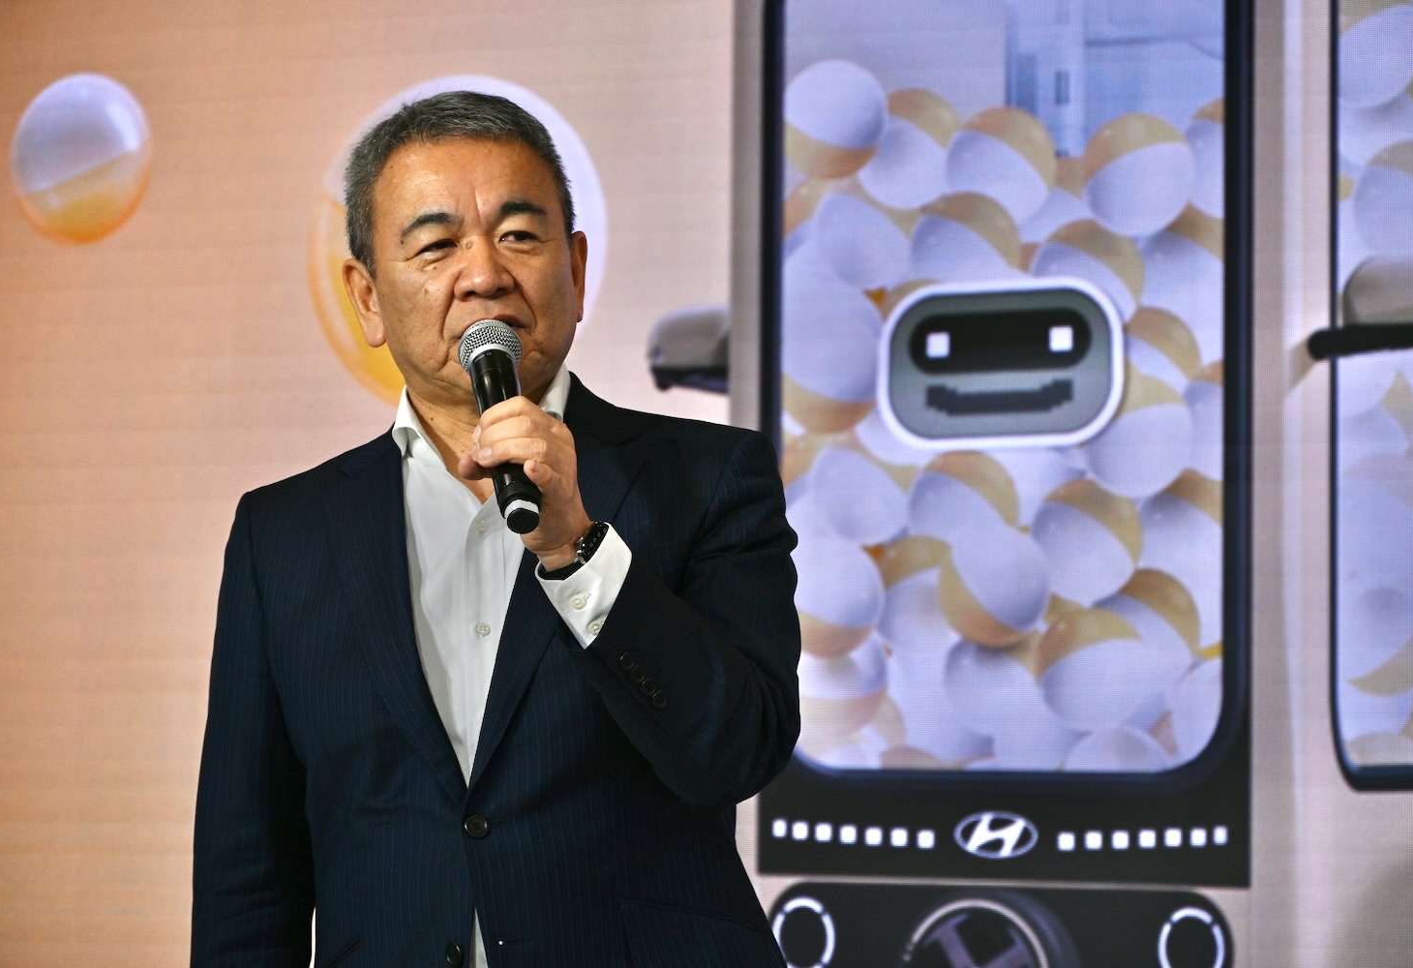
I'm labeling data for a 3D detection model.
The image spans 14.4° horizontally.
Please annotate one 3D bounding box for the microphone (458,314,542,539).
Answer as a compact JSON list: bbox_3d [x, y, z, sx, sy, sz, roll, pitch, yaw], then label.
[{"bbox_3d":[-0.159,-0.046,4.421,0.051,0.051,0.250,-5,38,-7],"label":"microphone"}]

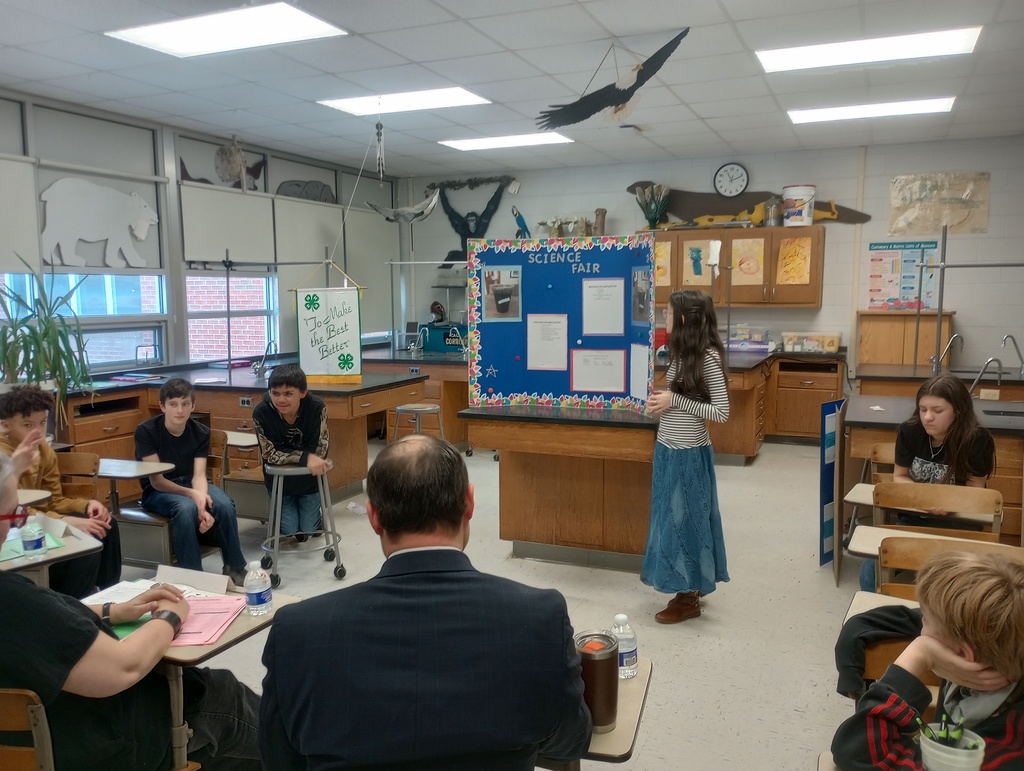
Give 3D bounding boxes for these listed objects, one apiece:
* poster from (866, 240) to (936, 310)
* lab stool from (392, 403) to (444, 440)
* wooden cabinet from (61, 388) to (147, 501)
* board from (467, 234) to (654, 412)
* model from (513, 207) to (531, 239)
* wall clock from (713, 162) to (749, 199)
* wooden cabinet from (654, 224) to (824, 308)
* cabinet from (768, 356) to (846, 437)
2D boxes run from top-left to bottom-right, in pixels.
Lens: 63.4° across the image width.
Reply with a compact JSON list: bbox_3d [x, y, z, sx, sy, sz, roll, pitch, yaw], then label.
[{"bbox_3d":[3.720,-1.043,7.923,0.590,0.650,0.015,2,7,23],"label":"poster"},{"bbox_3d":[-0.737,0.464,6.617,0.400,0.600,0.400,2,7,23],"label":"lab stool"},{"bbox_3d":[-2.877,0.472,5.534,0.620,0.890,0.630,3,7,23],"label":"wooden cabinet"},{"bbox_3d":[0.272,-0.325,4.434,1.030,0.920,0.220,2,7,23],"label":"board"},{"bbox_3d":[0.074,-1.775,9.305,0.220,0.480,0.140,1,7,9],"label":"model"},{"bbox_3d":[2.225,-2.085,8.433,0.353,0.353,0.050,2,7,23],"label":"wall clock"},{"bbox_3d":[2.194,-1.188,8.442,1.800,0.770,0.340,3,7,23],"label":"wooden cabinet"},{"bbox_3d":[2.890,0.126,8.124,0.720,0.880,0.560,2,7,23],"label":"cabinet"}]

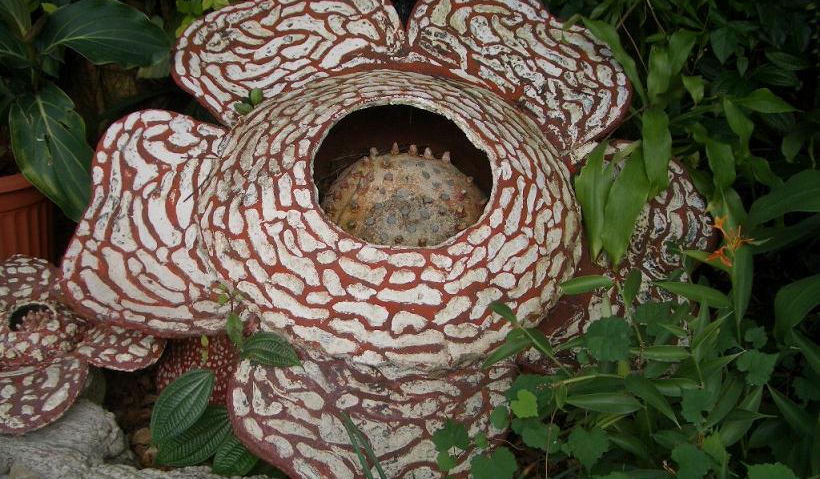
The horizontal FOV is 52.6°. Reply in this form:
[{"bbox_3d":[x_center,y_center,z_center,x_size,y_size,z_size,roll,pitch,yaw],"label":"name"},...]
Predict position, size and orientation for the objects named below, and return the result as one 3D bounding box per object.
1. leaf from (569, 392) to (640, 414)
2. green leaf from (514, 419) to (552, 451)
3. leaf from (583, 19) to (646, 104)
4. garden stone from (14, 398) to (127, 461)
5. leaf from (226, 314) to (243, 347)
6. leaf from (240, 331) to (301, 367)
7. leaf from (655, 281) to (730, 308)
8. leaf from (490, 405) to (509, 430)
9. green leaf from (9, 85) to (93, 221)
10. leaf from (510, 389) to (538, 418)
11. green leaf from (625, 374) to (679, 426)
[{"bbox_3d":[0.334,0.284,1.423,0.127,0.020,0.039,2,55,10],"label":"leaf"},{"bbox_3d":[0.186,0.295,1.251,0.063,0.015,0.055,4,50,4],"label":"green leaf"},{"bbox_3d":[0.414,-0.356,1.668,0.044,0.029,0.221,-27,72,-9],"label":"leaf"},{"bbox_3d":[-0.631,0.353,1.540,0.205,0.085,0.120,0,30,0],"label":"garden stone"},{"bbox_3d":[-0.313,0.163,1.502,0.028,0.010,0.063,-15,74,-15],"label":"leaf"},{"bbox_3d":[-0.229,0.179,1.360,0.107,0.012,0.054,20,57,6],"label":"leaf"},{"bbox_3d":[0.513,0.101,1.503,0.138,0.020,0.040,17,66,22],"label":"leaf"},{"bbox_3d":[0.144,0.285,1.330,0.029,0.005,0.044,-4,61,3],"label":"leaf"},{"bbox_3d":[-0.740,-0.178,1.765,0.158,0.058,0.344,-25,74,-18],"label":"green leaf"},{"bbox_3d":[0.199,0.286,1.422,0.053,0.010,0.054,-38,60,-20],"label":"leaf"},{"bbox_3d":[0.357,0.237,1.212,0.029,0.019,0.101,-26,61,-32],"label":"green leaf"}]

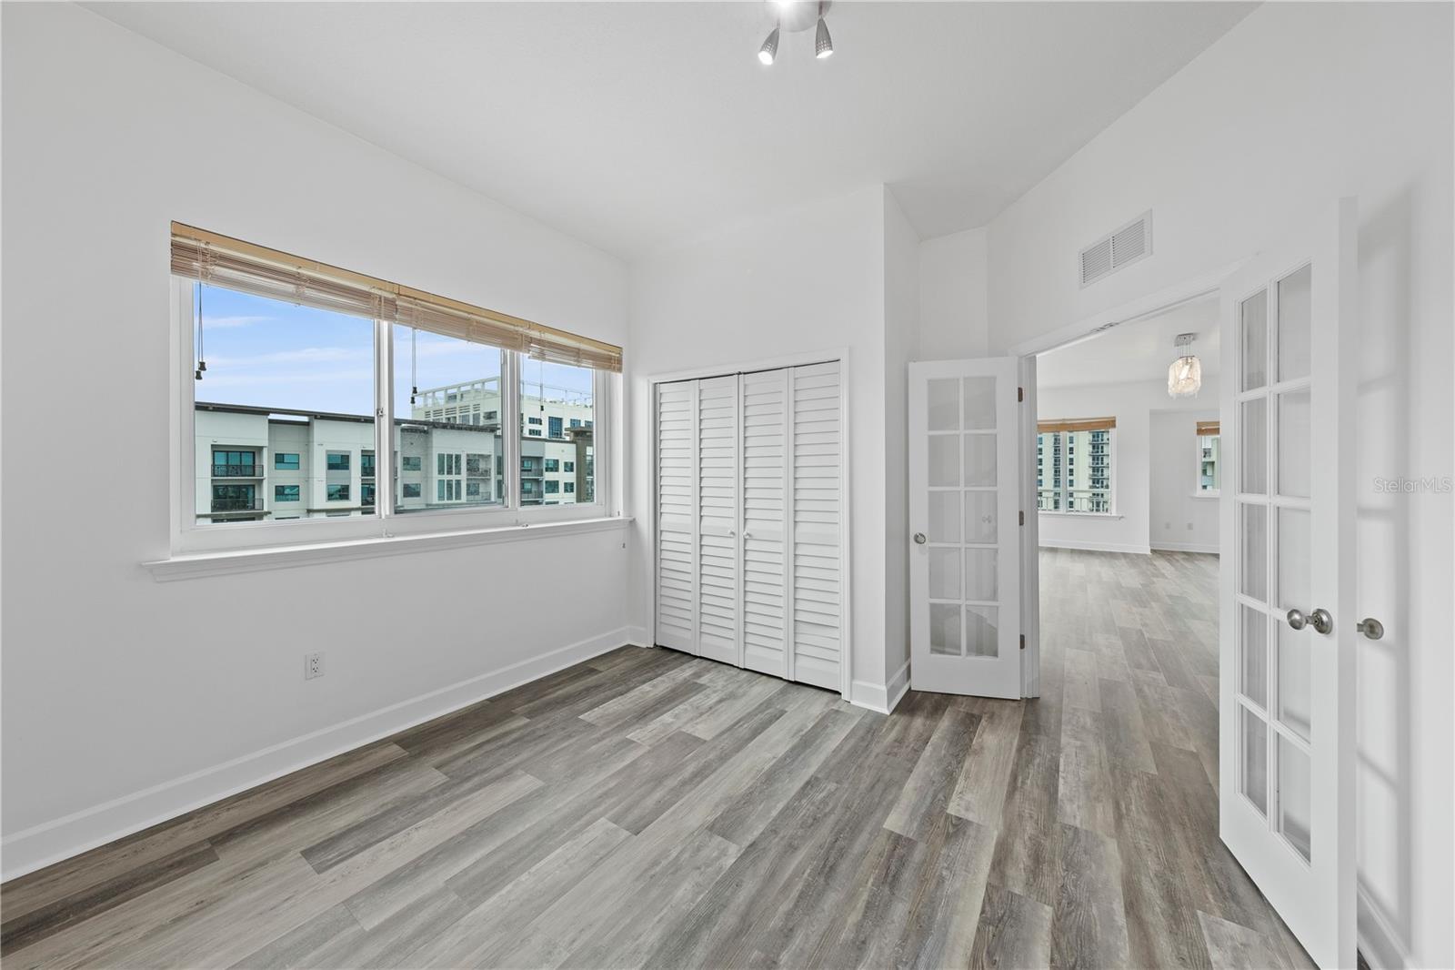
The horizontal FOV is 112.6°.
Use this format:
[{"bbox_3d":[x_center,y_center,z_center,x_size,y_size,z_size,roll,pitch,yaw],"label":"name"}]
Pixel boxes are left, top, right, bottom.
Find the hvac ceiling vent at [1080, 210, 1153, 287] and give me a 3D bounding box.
[{"bbox_3d":[1.824,-1.099,2.296,0.020,0.198,0.375,0,0,-7],"label":"hvac ceiling vent"}]

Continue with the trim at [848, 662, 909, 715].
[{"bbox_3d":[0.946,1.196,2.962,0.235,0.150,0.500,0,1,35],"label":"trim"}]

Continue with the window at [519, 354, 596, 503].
[{"bbox_3d":[-1.228,-0.400,3.536,0.050,1.100,0.660,0,1,35],"label":"window"}]

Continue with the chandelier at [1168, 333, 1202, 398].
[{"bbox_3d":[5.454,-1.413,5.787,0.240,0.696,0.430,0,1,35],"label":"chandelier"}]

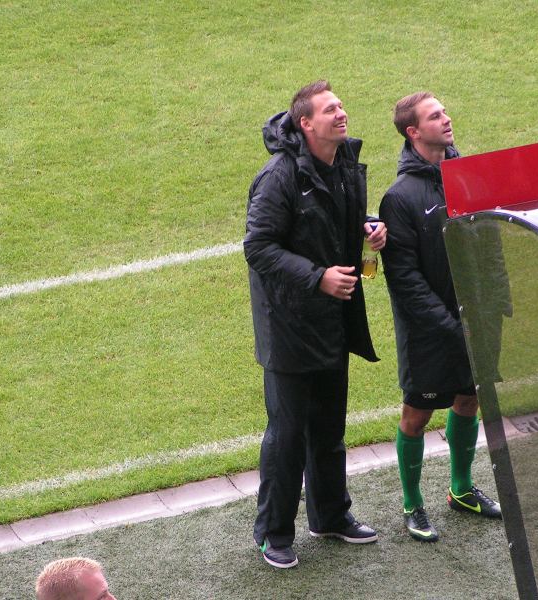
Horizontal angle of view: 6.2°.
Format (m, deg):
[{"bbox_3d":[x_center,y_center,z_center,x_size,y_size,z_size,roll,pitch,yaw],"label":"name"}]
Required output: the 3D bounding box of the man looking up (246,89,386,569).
[{"bbox_3d":[0.178,0.057,18.350,0.500,1.880,0.560,17,31,34],"label":"man looking up"}]

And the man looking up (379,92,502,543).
[{"bbox_3d":[0.661,0.021,18.600,0.410,1.760,0.560,22,33,40],"label":"man looking up"}]

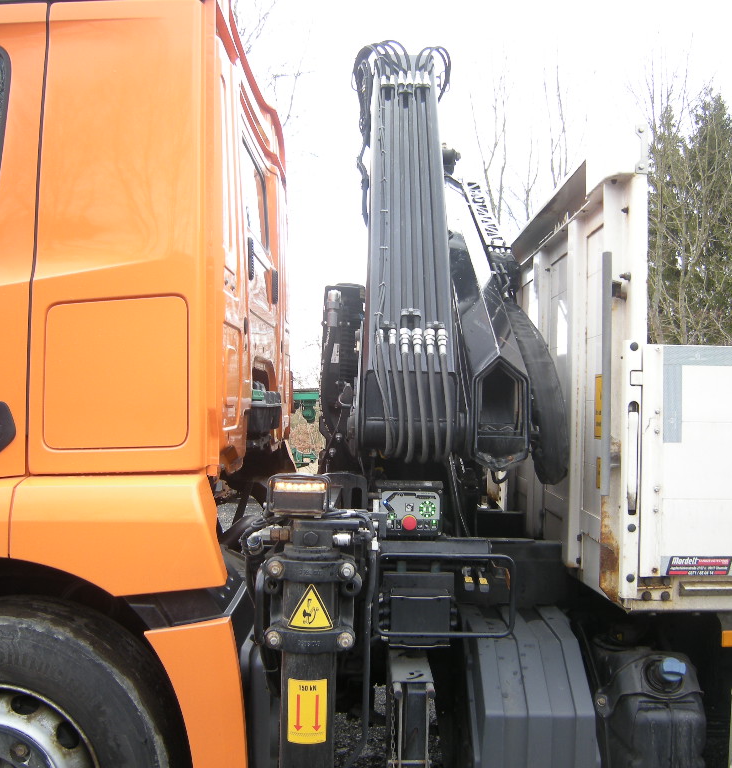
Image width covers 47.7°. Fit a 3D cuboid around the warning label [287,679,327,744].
[{"bbox_3d":[-0.172,0.953,2.410,0.112,0.190,0.020,1,0,-3],"label":"warning label"}]

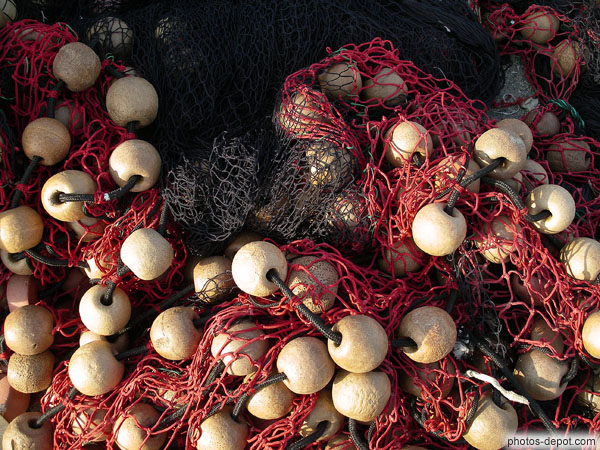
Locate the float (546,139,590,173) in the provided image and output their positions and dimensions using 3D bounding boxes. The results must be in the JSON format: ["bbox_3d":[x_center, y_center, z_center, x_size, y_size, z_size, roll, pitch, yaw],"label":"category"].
[{"bbox_3d":[0.621,-0.158,1.480,0.100,0.085,0.088,0,42,0],"label":"float"}]

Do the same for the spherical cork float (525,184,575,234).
[{"bbox_3d":[0.497,-0.031,1.270,0.100,0.097,0.100,0,53,0],"label":"spherical cork float"}]

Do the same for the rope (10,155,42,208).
[{"bbox_3d":[-0.584,-0.089,1.365,0.020,0.147,0.019,18,32,-32],"label":"rope"}]

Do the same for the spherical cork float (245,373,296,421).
[{"bbox_3d":[-0.063,0.362,1.360,0.106,0.104,0.106,0,45,0],"label":"spherical cork float"}]

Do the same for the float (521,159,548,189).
[{"bbox_3d":[0.540,-0.101,1.530,0.106,0.104,0.106,0,45,0],"label":"float"}]

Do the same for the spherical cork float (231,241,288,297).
[{"bbox_3d":[-0.079,0.087,1.260,0.110,0.108,0.110,0,45,0],"label":"spherical cork float"}]

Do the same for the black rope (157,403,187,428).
[{"bbox_3d":[-0.249,0.369,1.238,0.092,0.019,0.017,-39,44,13],"label":"black rope"}]

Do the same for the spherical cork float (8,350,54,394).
[{"bbox_3d":[-0.586,0.317,1.400,0.104,0.100,0.104,0,42,0],"label":"spherical cork float"}]

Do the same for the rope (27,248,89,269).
[{"bbox_3d":[-0.530,0.079,1.387,0.150,0.019,0.031,15,44,4],"label":"rope"}]

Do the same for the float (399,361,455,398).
[{"bbox_3d":[0.236,0.271,1.188,0.100,0.097,0.100,0,53,0],"label":"float"}]

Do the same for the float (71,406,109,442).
[{"bbox_3d":[-0.441,0.418,1.360,0.094,0.092,0.094,0,42,0],"label":"float"}]

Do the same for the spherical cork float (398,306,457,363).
[{"bbox_3d":[0.238,0.204,1.188,0.105,0.105,0.102,0,42,0],"label":"spherical cork float"}]

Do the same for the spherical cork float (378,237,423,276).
[{"bbox_3d":[0.247,0.079,1.560,0.104,0.104,0.104,0,45,0],"label":"spherical cork float"}]

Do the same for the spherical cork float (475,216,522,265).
[{"bbox_3d":[0.428,0.032,1.380,0.102,0.104,0.102,0,42,0],"label":"spherical cork float"}]

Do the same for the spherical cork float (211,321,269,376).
[{"bbox_3d":[-0.106,0.219,1.135,0.100,0.097,0.100,0,53,0],"label":"spherical cork float"}]

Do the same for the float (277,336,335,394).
[{"bbox_3d":[0.011,0.245,1.117,0.100,0.097,0.100,0,53,0],"label":"float"}]

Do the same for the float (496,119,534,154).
[{"bbox_3d":[0.516,-0.208,1.542,0.095,0.092,0.095,0,53,0],"label":"float"}]

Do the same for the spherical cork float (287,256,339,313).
[{"bbox_3d":[0.025,0.112,1.199,0.100,0.097,0.100,0,53,0],"label":"spherical cork float"}]

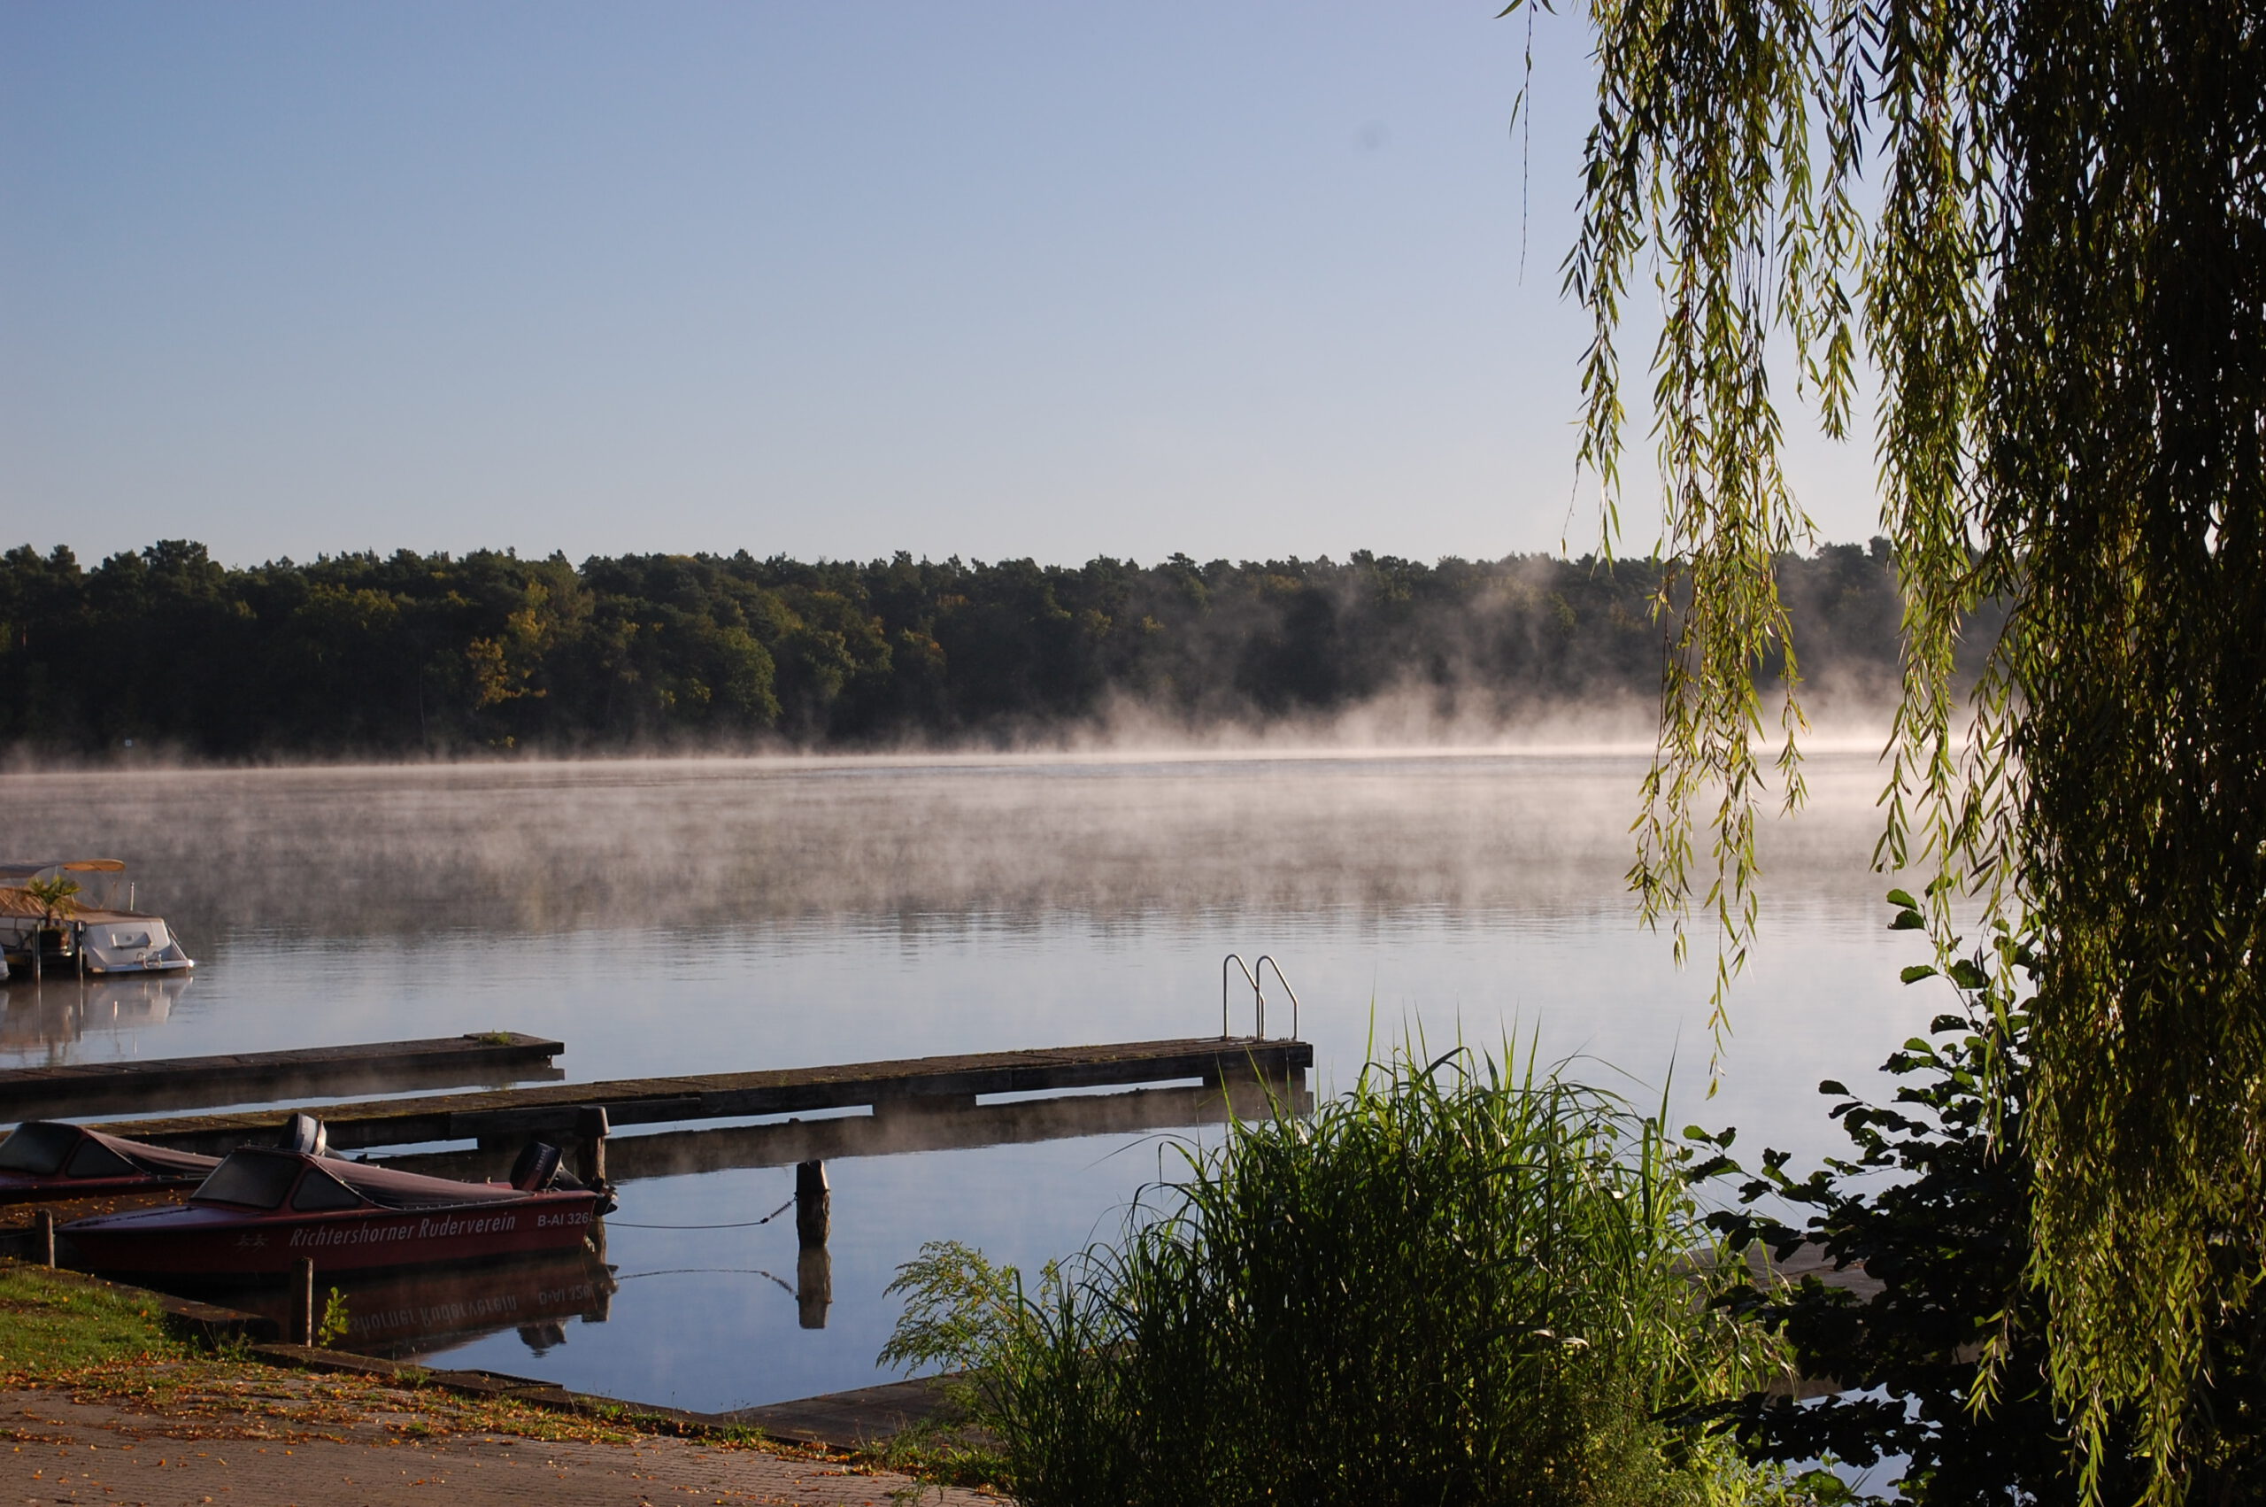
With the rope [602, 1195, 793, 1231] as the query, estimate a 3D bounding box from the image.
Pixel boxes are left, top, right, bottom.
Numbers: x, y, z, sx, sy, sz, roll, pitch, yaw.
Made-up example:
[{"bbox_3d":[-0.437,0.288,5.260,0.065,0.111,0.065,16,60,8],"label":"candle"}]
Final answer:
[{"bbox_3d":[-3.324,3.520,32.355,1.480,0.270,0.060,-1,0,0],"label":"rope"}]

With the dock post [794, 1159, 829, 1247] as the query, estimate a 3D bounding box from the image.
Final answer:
[{"bbox_3d":[-2.459,3.462,32.353,0.250,0.670,0.250,-1,0,0],"label":"dock post"}]

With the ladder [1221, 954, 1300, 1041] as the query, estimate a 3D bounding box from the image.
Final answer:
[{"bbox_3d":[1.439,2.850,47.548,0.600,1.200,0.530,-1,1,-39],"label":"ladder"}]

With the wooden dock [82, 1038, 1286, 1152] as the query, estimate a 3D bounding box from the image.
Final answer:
[{"bbox_3d":[-4.808,3.553,42.302,16.000,0.370,1.780,-1,1,-39],"label":"wooden dock"}]

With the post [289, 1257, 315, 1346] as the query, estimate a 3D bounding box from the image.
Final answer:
[{"bbox_3d":[-5.062,3.337,25.666,0.145,0.530,0.145,-1,0,0],"label":"post"}]

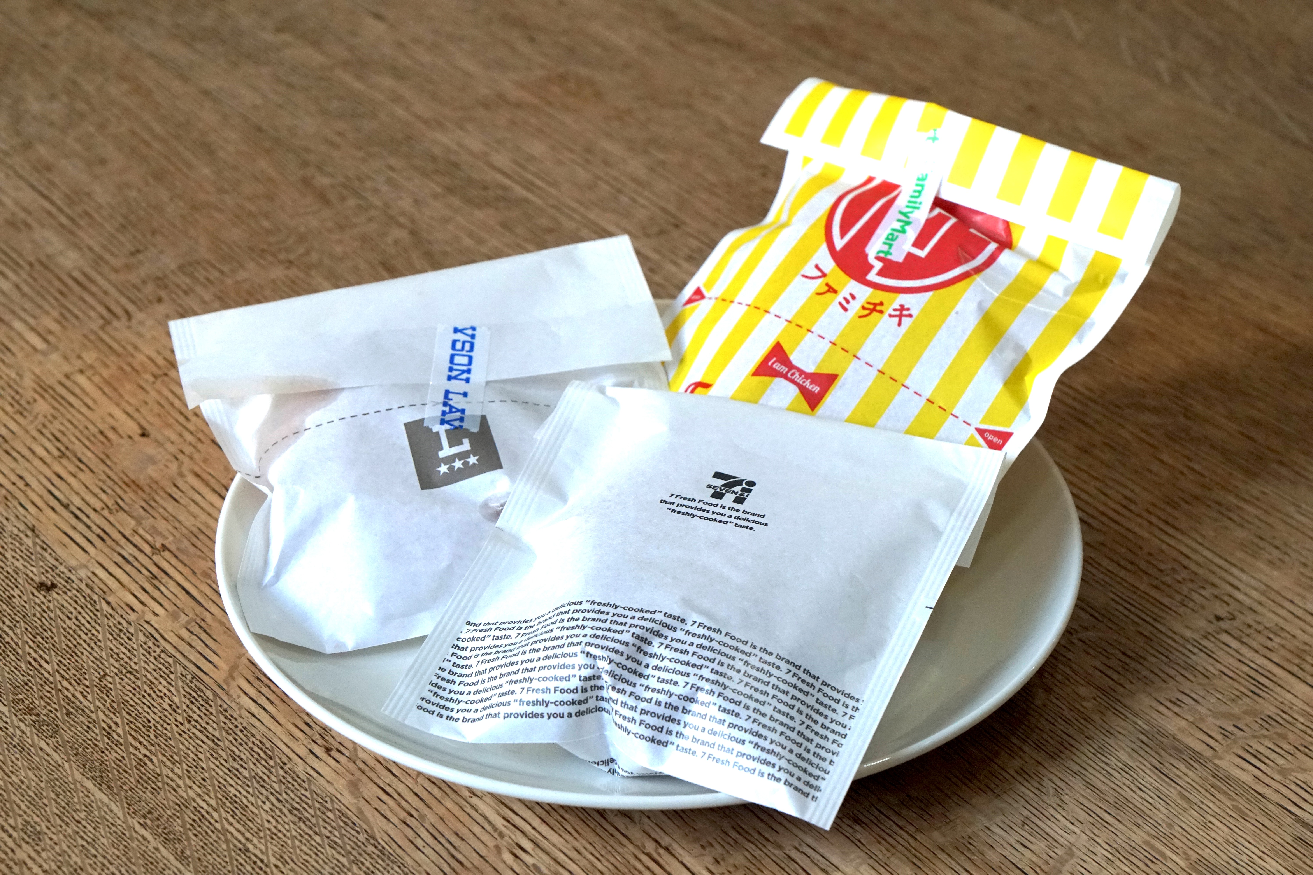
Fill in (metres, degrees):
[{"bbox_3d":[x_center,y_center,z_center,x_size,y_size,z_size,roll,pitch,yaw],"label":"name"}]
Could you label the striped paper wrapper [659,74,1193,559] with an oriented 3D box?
[{"bbox_3d":[0.068,-0.042,0.932,0.136,0.045,0.148,19,63,26],"label":"striped paper wrapper"}]

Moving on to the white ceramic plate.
[{"bbox_3d":[-0.002,0.036,0.880,0.252,0.027,0.252,0,34,0],"label":"white ceramic plate"}]

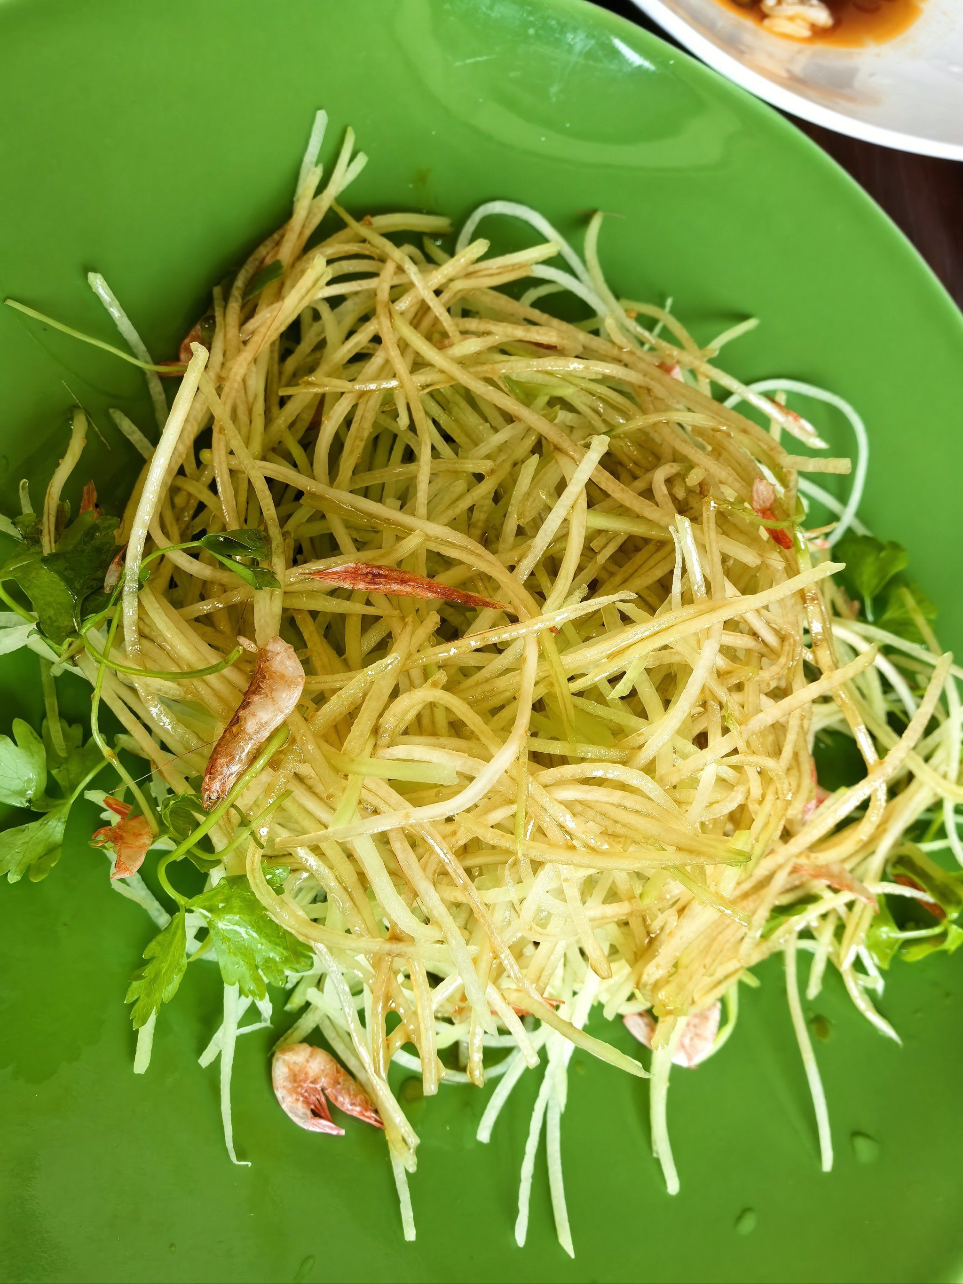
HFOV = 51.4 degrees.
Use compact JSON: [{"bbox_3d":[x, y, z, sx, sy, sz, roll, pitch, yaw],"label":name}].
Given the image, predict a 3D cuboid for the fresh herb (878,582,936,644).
[{"bbox_3d":[0.104,-0.007,0.243,0.015,0.010,0.013,-30,79,-8],"label":"fresh herb"}]

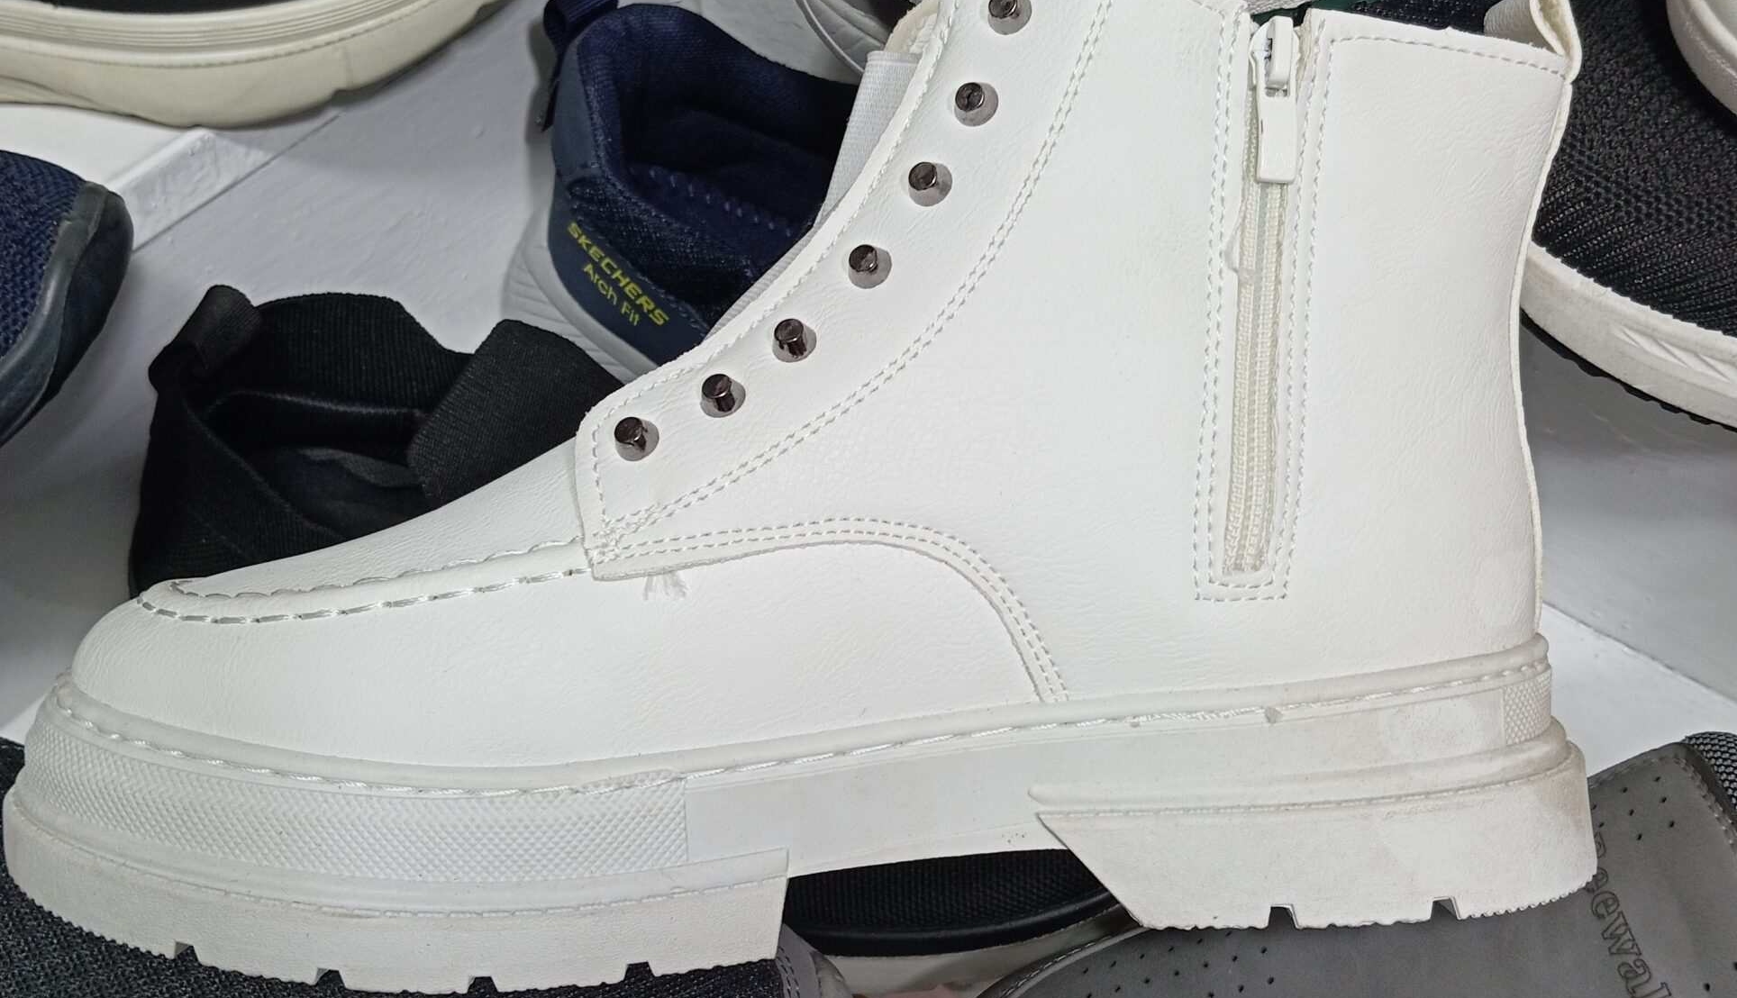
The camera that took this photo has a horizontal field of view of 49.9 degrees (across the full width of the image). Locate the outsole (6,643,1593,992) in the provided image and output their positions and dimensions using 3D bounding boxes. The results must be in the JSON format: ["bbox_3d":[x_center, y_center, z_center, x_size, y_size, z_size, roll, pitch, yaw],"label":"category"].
[{"bbox_3d":[-0.007,0.046,0.364,0.300,0.051,0.108,-1,10,-3],"label":"outsole"}]

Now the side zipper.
[{"bbox_3d":[0.068,-0.034,0.322,0.011,0.096,0.008,0,10,-4],"label":"side zipper"}]

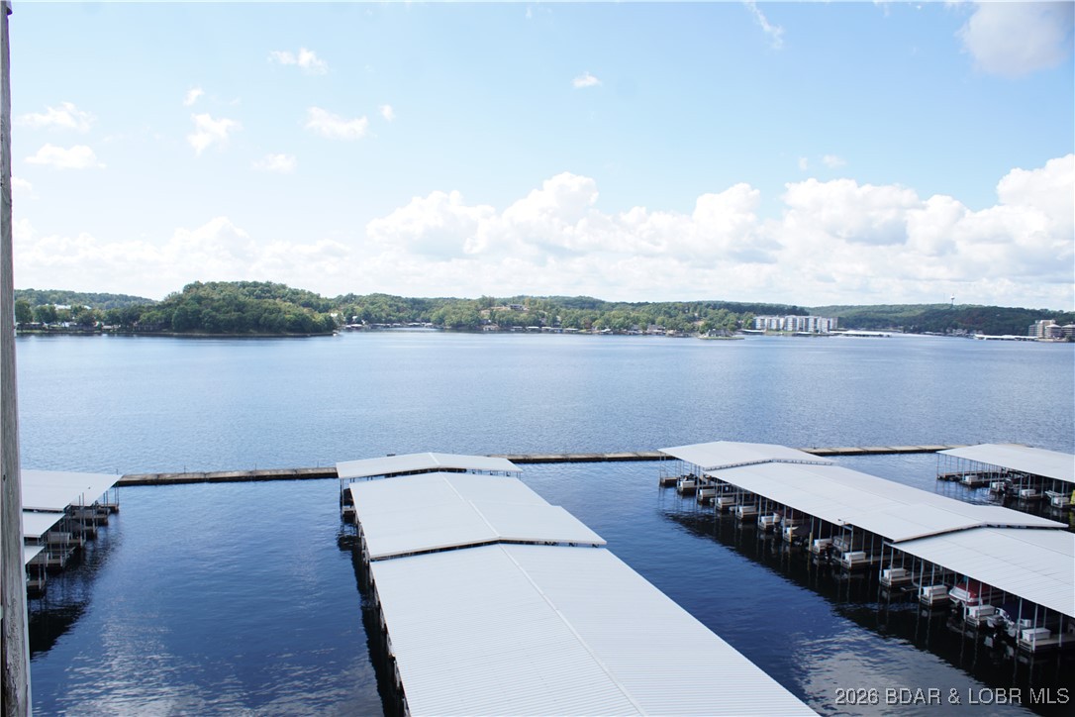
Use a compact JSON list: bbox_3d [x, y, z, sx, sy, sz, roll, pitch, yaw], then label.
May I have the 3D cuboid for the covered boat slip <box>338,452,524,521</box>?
[{"bbox_3d":[-13.210,15.020,98.020,21.410,5.700,8.470,0,3,-16],"label":"covered boat slip"}]

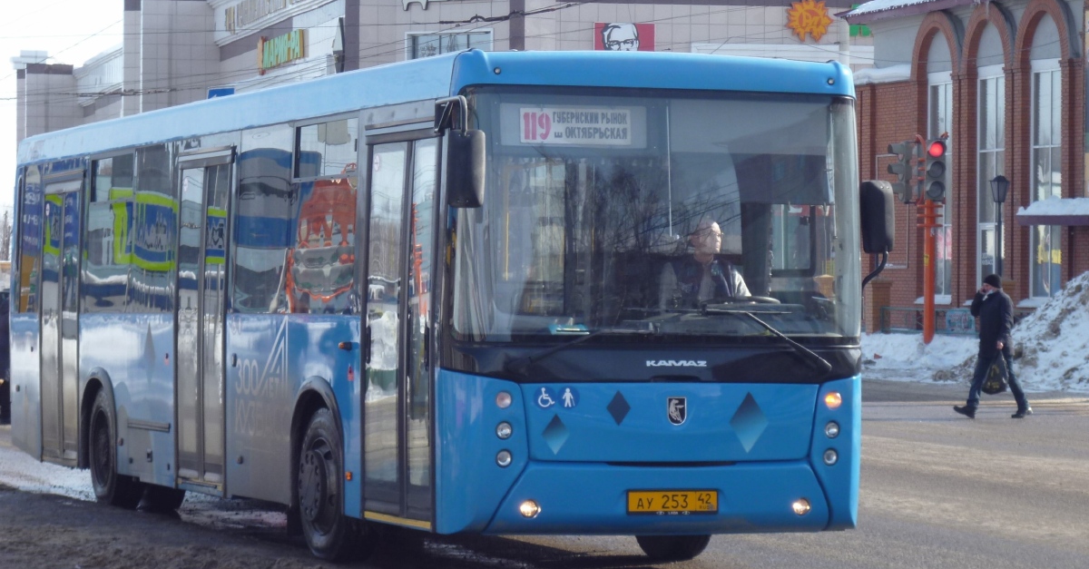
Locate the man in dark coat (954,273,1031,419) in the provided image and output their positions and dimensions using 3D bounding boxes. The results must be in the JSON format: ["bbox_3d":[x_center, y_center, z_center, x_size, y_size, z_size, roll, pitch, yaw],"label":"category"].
[{"bbox_3d":[5.386,0.746,42.400,0.840,1.740,0.540,0,0,-16],"label":"man in dark coat"}]

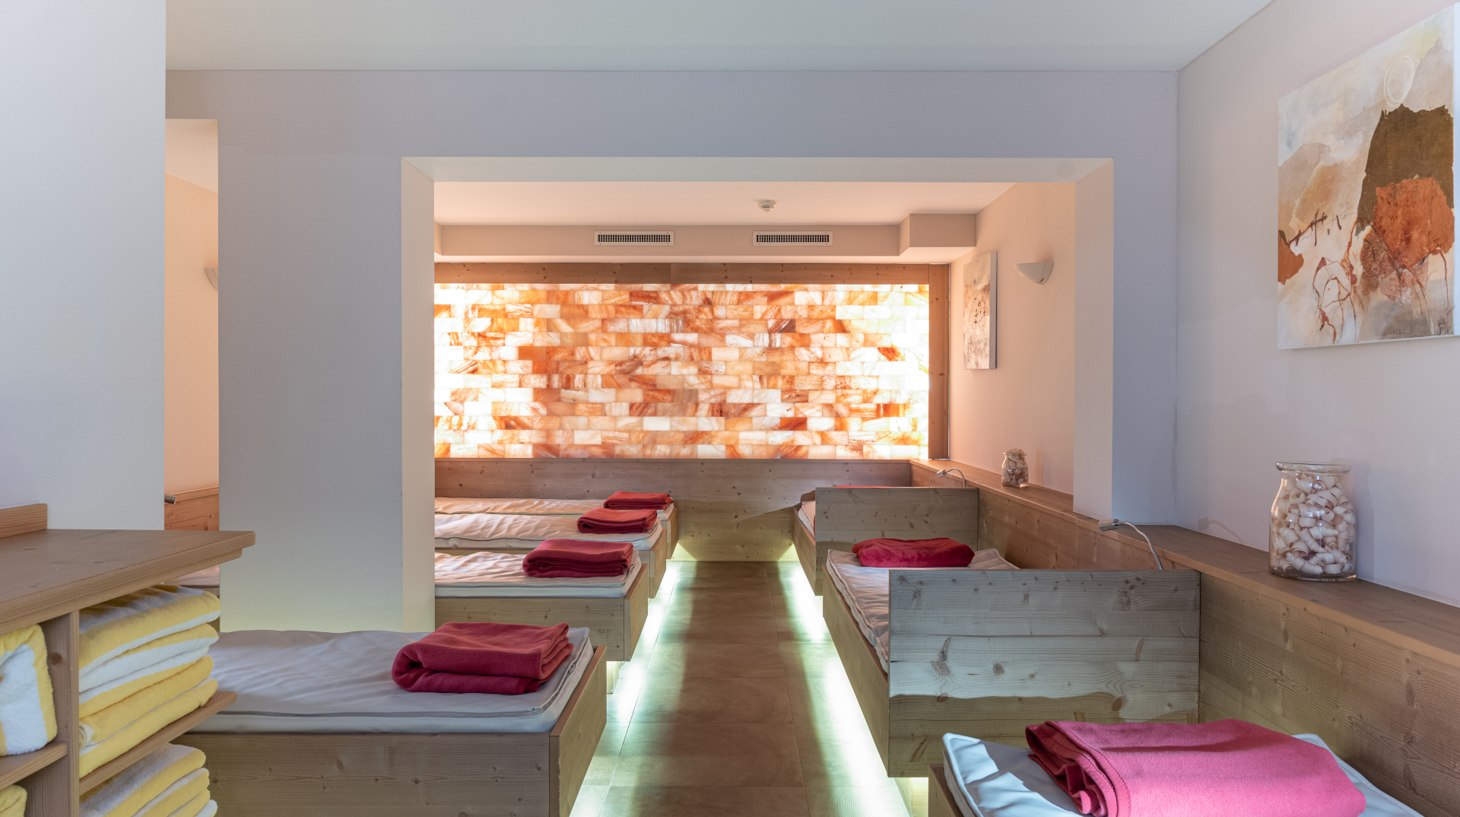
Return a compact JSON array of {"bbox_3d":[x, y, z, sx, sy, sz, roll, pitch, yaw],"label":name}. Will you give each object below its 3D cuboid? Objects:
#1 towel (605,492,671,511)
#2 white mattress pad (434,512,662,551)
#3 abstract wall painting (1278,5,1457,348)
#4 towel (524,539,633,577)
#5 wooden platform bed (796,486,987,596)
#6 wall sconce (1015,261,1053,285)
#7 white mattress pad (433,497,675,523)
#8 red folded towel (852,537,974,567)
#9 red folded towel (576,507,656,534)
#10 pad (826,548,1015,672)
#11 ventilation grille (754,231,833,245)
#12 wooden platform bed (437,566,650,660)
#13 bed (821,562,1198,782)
[{"bbox_3d":[-0.612,0.623,6.552,0.434,0.077,0.380,0,1,0],"label":"towel"},{"bbox_3d":[-1.407,0.705,5.478,1.994,0.103,0.805,0,1,0],"label":"white mattress pad"},{"bbox_3d":[1.543,-0.507,2.361,0.042,0.701,0.690,0,1,0],"label":"abstract wall painting"},{"bbox_3d":[-0.632,0.633,4.127,0.425,0.097,0.362,0,1,0],"label":"towel"},{"bbox_3d":[0.885,0.711,6.083,0.857,0.610,1.915,0,1,0],"label":"wooden platform bed"},{"bbox_3d":[1.512,-0.671,4.898,0.142,0.095,0.332,0,1,0],"label":"wall sconce"},{"bbox_3d":[-1.400,0.694,6.661,1.994,0.099,0.742,0,1,0],"label":"white mattress pad"},{"bbox_3d":[0.796,0.620,4.235,0.512,0.090,0.328,0,1,0],"label":"red folded towel"},{"bbox_3d":[-0.617,0.625,5.376,0.407,0.086,0.404,0,1,0],"label":"red folded towel"},{"bbox_3d":[0.848,0.705,3.594,0.779,0.087,1.835,0,1,0],"label":"pad"},{"bbox_3d":[0.434,-1.165,6.669,0.550,0.105,0.020,0,1,0],"label":"ventilation grille"},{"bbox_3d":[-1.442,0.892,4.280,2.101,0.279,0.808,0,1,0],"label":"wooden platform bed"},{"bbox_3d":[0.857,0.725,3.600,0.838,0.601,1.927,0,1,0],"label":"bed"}]

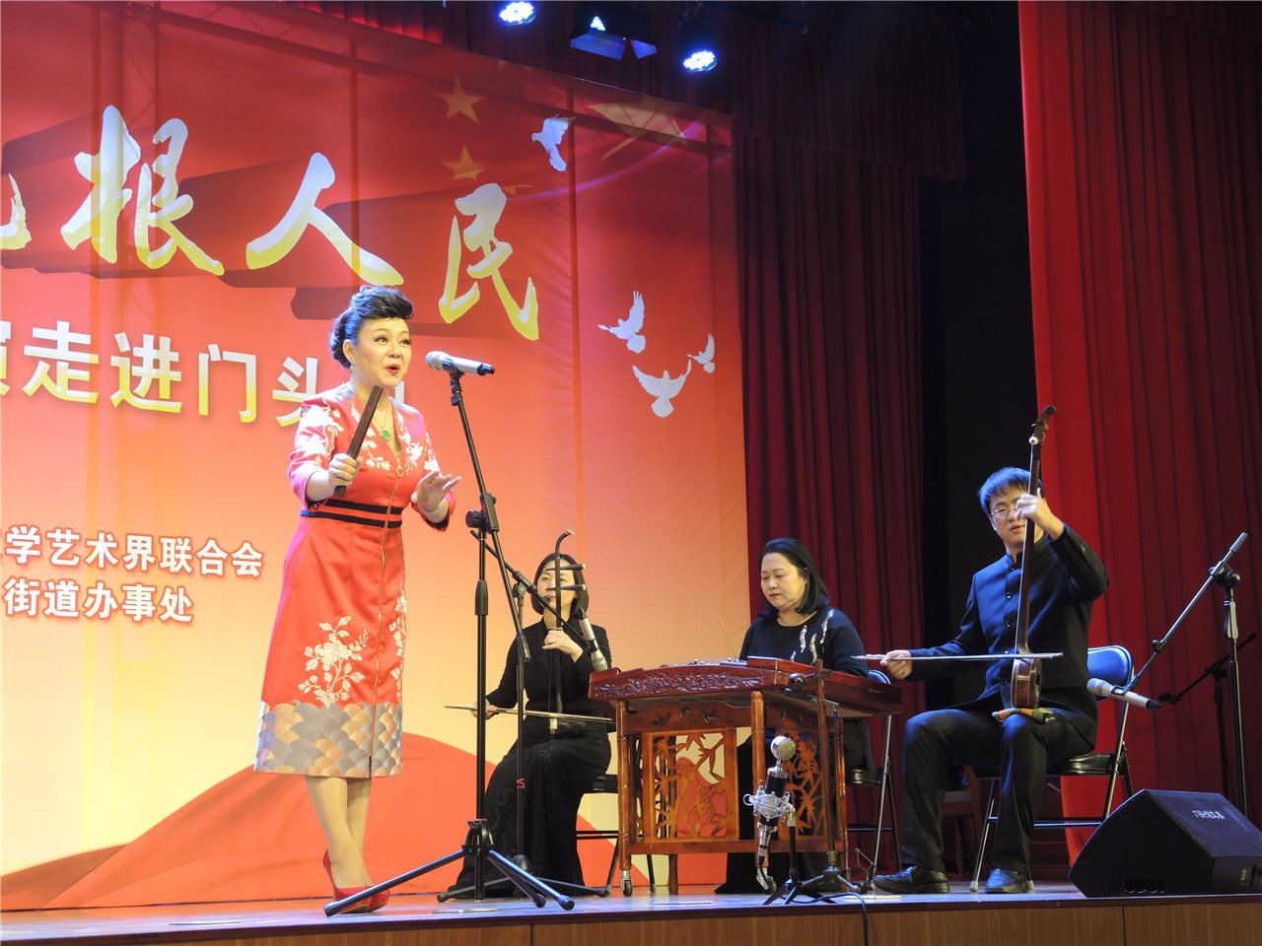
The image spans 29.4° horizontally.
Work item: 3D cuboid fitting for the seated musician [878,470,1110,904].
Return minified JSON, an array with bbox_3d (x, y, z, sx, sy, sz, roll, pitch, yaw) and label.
[{"bbox_3d":[1.123,0.628,7.435,0.660,1.320,0.720,-7,-10,35],"label":"seated musician"}]

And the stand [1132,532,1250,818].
[{"bbox_3d":[1.818,0.725,7.382,0.680,1.060,0.600,-1,-9,-6],"label":"stand"}]

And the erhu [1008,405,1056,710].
[{"bbox_3d":[1.280,0.271,7.650,0.110,0.970,0.150,2,-9,20],"label":"erhu"}]

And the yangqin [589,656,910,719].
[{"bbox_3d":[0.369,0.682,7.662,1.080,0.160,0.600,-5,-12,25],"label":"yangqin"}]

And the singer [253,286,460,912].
[{"bbox_3d":[-0.782,0.347,6.786,0.520,1.760,0.470,7,-12,-42],"label":"singer"}]

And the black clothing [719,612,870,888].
[{"bbox_3d":[0.551,0.989,8.657,0.540,1.000,0.660,-8,-11,34],"label":"black clothing"}]

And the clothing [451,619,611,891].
[{"bbox_3d":[-0.341,0.987,8.448,0.500,0.980,0.600,-6,-10,28],"label":"clothing"}]

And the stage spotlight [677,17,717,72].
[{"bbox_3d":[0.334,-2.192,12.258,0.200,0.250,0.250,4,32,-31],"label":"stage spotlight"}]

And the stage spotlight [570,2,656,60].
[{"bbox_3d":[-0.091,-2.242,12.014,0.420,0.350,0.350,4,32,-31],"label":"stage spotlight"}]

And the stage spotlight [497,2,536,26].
[{"bbox_3d":[-0.525,-2.113,10.658,0.220,0.250,0.220,3,-35,-25],"label":"stage spotlight"}]

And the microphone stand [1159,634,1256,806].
[{"bbox_3d":[2.374,1.135,9.774,0.550,0.970,0.550,-1,-9,-6],"label":"microphone stand"}]

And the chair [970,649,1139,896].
[{"bbox_3d":[1.335,0.926,7.603,0.450,0.790,0.470,-6,-10,31],"label":"chair"}]

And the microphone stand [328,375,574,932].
[{"bbox_3d":[-0.490,0.449,6.557,0.620,1.490,0.620,-6,-10,28],"label":"microphone stand"}]

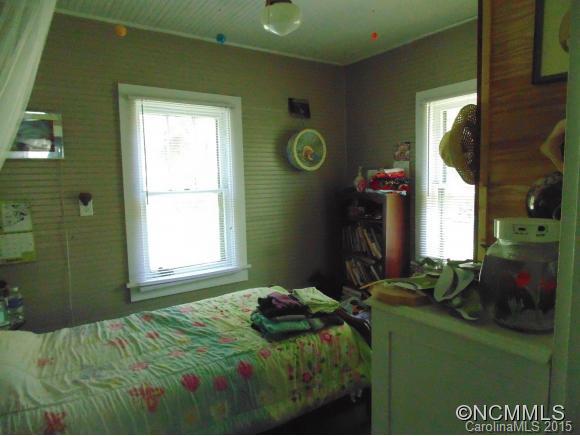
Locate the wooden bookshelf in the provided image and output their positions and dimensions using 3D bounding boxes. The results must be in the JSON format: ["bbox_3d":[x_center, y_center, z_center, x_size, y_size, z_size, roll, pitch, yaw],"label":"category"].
[{"bbox_3d":[0.726,0.390,3.284,0.290,1.248,0.566,-6,8,-33],"label":"wooden bookshelf"}]

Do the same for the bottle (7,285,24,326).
[{"bbox_3d":[-1.488,0.477,2.015,0.066,0.206,0.066,-6,8,-33],"label":"bottle"}]

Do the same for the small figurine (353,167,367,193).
[{"bbox_3d":[0.609,-0.341,3.209,0.105,0.225,0.090,4,8,34],"label":"small figurine"}]

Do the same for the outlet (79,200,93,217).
[{"bbox_3d":[-1.347,-0.066,2.443,0.073,0.112,0.011,-6,8,-33],"label":"outlet"}]

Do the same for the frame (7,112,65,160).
[{"bbox_3d":[-1.569,-0.500,2.240,0.335,0.280,0.025,-6,8,-33],"label":"frame"}]

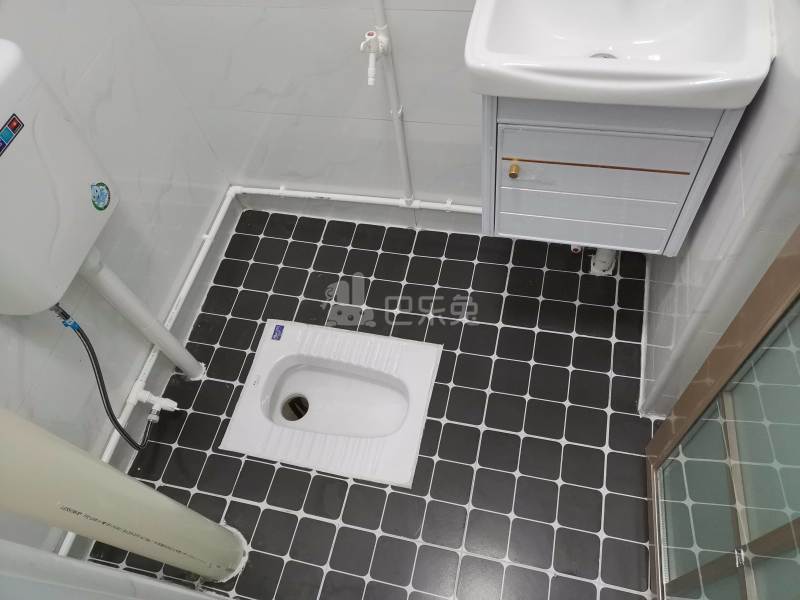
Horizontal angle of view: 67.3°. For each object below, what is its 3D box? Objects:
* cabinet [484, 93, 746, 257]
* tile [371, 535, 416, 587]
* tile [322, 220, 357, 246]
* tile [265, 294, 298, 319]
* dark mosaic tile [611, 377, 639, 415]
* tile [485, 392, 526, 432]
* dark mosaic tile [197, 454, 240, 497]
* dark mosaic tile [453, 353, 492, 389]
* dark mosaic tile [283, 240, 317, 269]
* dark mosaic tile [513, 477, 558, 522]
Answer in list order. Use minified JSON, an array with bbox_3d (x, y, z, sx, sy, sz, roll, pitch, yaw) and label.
[{"bbox_3d":[0.382,-0.358,1.168,0.392,0.406,0.328,7,61,14],"label":"cabinet"},{"bbox_3d":[-0.014,0.607,1.400,0.097,0.009,0.097,8,61,13],"label":"tile"},{"bbox_3d":[-0.195,-0.212,1.922,0.096,0.008,0.096,7,61,14],"label":"tile"},{"bbox_3d":[-0.360,0.033,1.808,0.097,0.010,0.097,7,60,14],"label":"tile"},{"bbox_3d":[0.571,0.243,1.522,0.067,0.009,0.096,8,60,14],"label":"dark mosaic tile"},{"bbox_3d":[0.274,0.294,1.558,0.096,0.010,0.096,7,61,14],"label":"tile"},{"bbox_3d":[-0.475,0.462,1.580,0.096,0.010,0.096,7,61,14],"label":"dark mosaic tile"},{"bbox_3d":[0.196,0.193,1.613,0.096,0.008,0.096,7,61,14],"label":"dark mosaic tile"},{"bbox_3d":[-0.317,-0.140,1.919,0.096,0.010,0.096,7,61,14],"label":"dark mosaic tile"},{"bbox_3d":[0.321,0.473,1.423,0.096,0.008,0.096,8,61,14],"label":"dark mosaic tile"}]

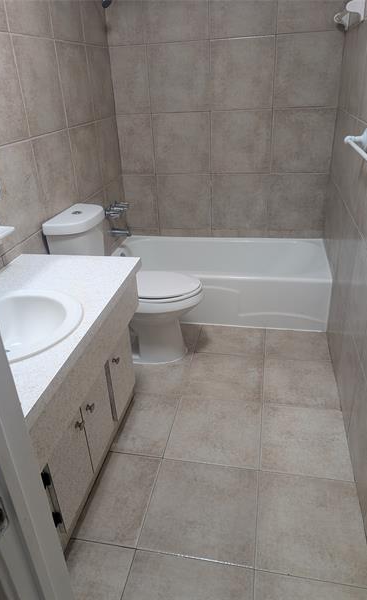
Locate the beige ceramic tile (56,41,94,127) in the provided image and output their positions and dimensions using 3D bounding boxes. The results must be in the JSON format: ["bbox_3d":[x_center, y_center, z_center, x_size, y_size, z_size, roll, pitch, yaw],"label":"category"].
[{"bbox_3d":[-0.607,-1.214,2.348,0.014,0.405,0.399,3,29,11],"label":"beige ceramic tile"}]

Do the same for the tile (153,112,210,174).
[{"bbox_3d":[-0.007,-1.100,2.943,0.409,0.413,0.010,3,28,11],"label":"tile"}]

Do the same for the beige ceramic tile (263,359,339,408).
[{"bbox_3d":[0.614,0.439,2.205,0.367,0.014,0.405,3,29,11],"label":"beige ceramic tile"}]

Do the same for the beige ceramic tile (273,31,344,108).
[{"bbox_3d":[0.774,-1.418,2.599,0.395,0.405,0.014,3,29,11],"label":"beige ceramic tile"}]

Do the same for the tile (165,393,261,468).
[{"bbox_3d":[0.153,0.606,1.935,0.409,0.014,0.405,3,29,11],"label":"tile"}]

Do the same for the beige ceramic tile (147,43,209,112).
[{"bbox_3d":[-0.026,-1.462,2.751,0.409,0.408,0.010,3,28,11],"label":"beige ceramic tile"}]

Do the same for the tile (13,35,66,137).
[{"bbox_3d":[-0.683,-1.029,2.009,0.014,0.405,0.399,3,29,11],"label":"tile"}]

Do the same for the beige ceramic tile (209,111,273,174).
[{"bbox_3d":[0.396,-1.079,2.868,0.409,0.405,0.014,3,29,11],"label":"beige ceramic tile"}]

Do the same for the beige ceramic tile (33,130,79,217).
[{"bbox_3d":[-0.653,-0.654,2.180,0.010,0.413,0.398,3,29,11],"label":"beige ceramic tile"}]

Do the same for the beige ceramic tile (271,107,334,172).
[{"bbox_3d":[0.794,-1.059,2.788,0.400,0.413,0.010,3,28,11],"label":"beige ceramic tile"}]

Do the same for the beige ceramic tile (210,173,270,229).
[{"bbox_3d":[0.415,-0.715,3.058,0.413,0.412,0.010,3,28,11],"label":"beige ceramic tile"}]

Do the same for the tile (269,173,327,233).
[{"bbox_3d":[0.806,-0.686,2.958,0.394,0.405,0.010,3,29,11],"label":"tile"}]

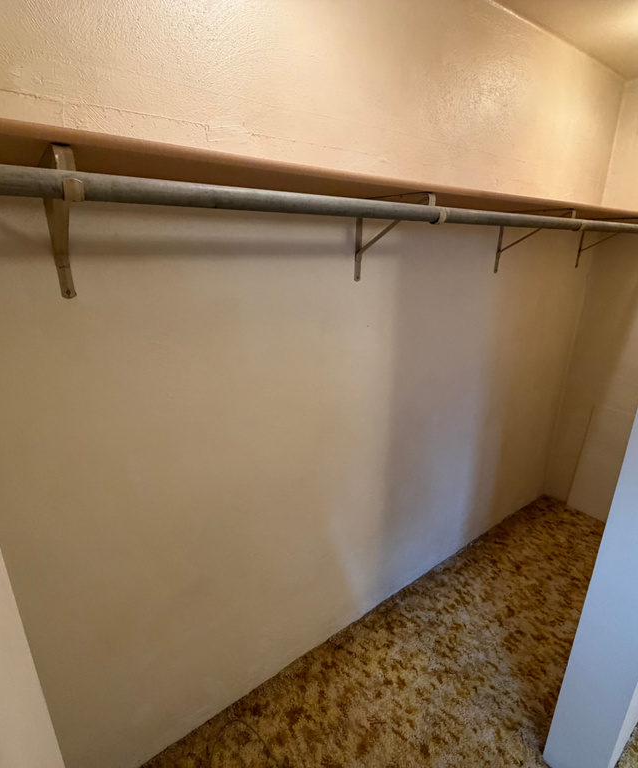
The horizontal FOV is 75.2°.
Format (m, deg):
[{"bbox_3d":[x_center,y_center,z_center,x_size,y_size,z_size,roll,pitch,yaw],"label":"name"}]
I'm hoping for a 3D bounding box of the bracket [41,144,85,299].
[{"bbox_3d":[-0.438,-0.257,0.729,0.028,0.243,0.331,-13,23,-35],"label":"bracket"}]

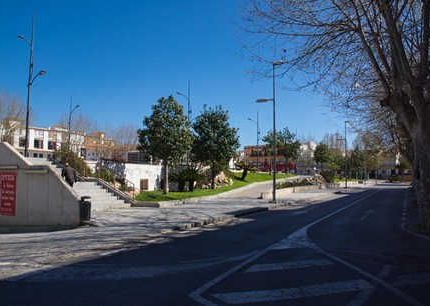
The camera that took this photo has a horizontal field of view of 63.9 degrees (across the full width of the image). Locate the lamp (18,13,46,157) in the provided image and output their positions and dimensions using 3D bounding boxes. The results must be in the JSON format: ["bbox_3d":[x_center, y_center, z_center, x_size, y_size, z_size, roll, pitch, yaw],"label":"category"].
[{"bbox_3d":[-13.325,-4.883,24.806,3.400,10.733,0.300,-1,-4,29],"label":"lamp"}]

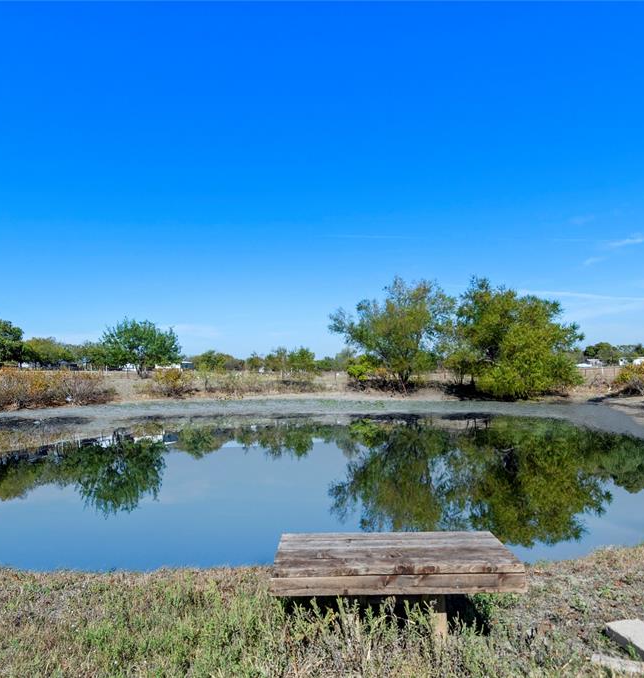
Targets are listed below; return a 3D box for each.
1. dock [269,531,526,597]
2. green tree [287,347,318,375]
[{"bbox_3d":[0.527,1.631,3.736,1.700,0.185,0.726,0,-2,-2],"label":"dock"},{"bbox_3d":[-1.641,1.978,43.000,2.692,2.693,2.558,0,-2,0],"label":"green tree"}]

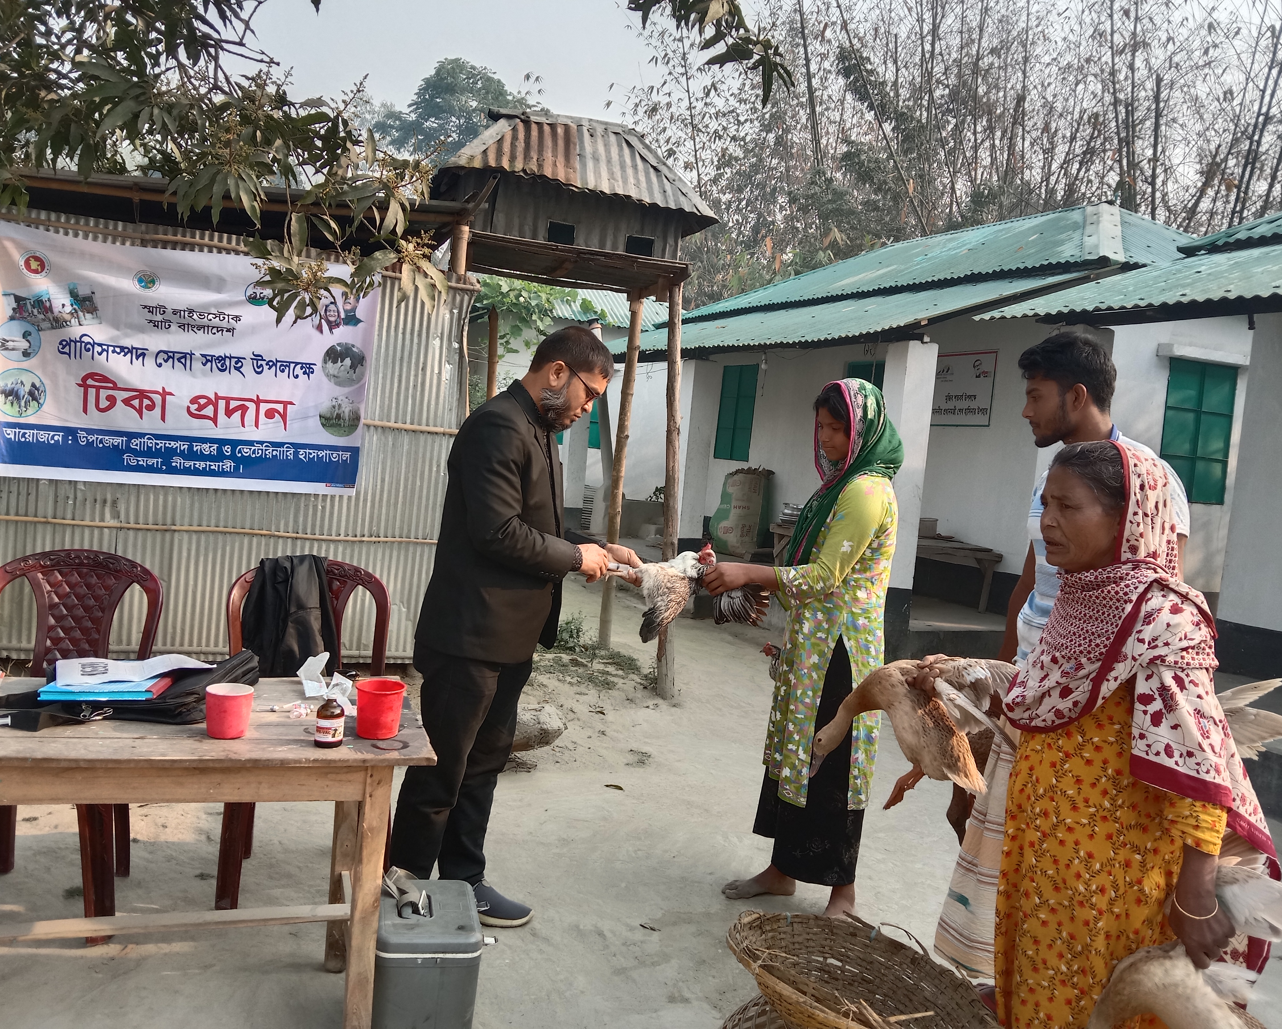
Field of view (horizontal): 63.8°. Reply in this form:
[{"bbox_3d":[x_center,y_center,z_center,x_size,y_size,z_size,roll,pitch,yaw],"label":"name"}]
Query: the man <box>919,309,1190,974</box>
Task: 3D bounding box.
[{"bbox_3d":[0.986,0.410,2.524,0.520,1.670,0.500,5,3,-10],"label":"man"}]

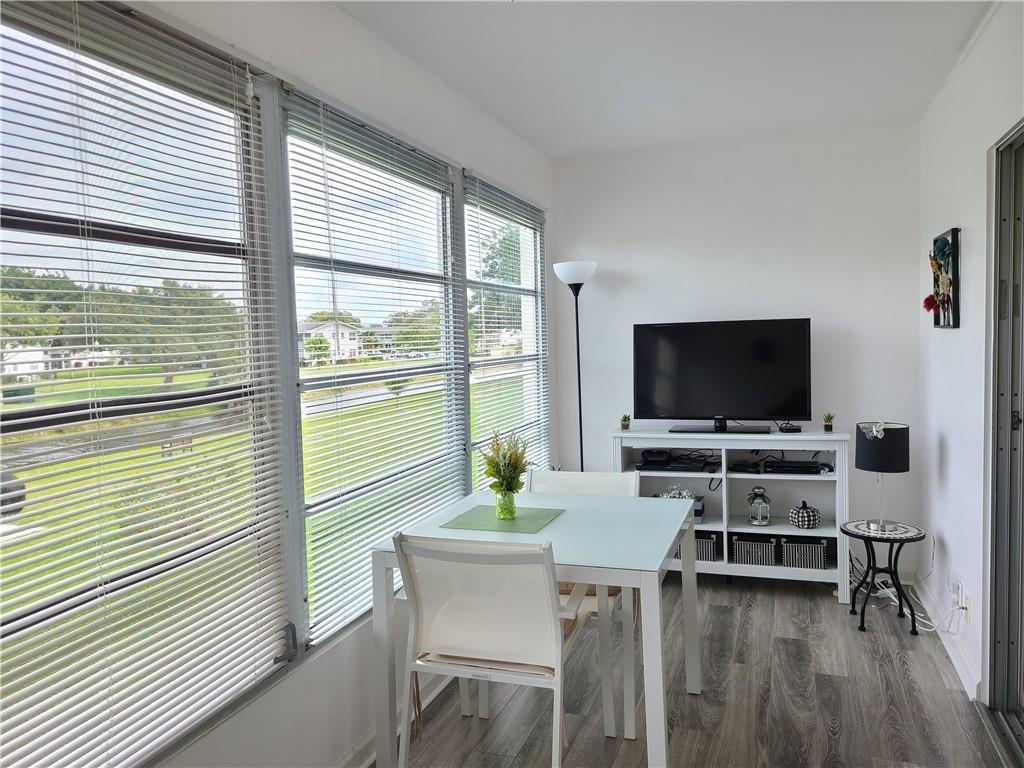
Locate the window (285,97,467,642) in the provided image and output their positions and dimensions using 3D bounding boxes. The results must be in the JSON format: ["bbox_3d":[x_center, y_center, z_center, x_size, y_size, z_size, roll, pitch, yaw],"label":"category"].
[{"bbox_3d":[-0.418,-0.067,2.779,0.100,1.600,1.230,0,4,20],"label":"window"}]

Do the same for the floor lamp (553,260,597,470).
[{"bbox_3d":[0.384,0.207,4.422,0.260,1.800,0.260,0,4,20],"label":"floor lamp"}]

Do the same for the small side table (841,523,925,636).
[{"bbox_3d":[1.730,0.901,3.594,0.360,0.450,0.360,0,4,20],"label":"small side table"}]

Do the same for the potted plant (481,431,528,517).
[{"bbox_3d":[-0.023,0.323,2.766,0.180,0.305,0.170,-1,3,0],"label":"potted plant"}]

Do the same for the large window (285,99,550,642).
[{"bbox_3d":[-0.204,-0.107,3.376,0.100,1.600,2.500,0,4,20],"label":"large window"}]

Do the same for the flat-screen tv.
[{"bbox_3d":[1.158,-0.043,4.271,0.940,0.601,0.210,0,4,20],"label":"flat-screen tv"}]

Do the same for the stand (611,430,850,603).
[{"bbox_3d":[1.194,0.679,4.247,1.210,0.839,0.403,0,4,20],"label":"stand"}]

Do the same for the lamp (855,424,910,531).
[{"bbox_3d":[1.731,0.433,3.598,0.230,0.487,0.230,0,4,20],"label":"lamp"}]

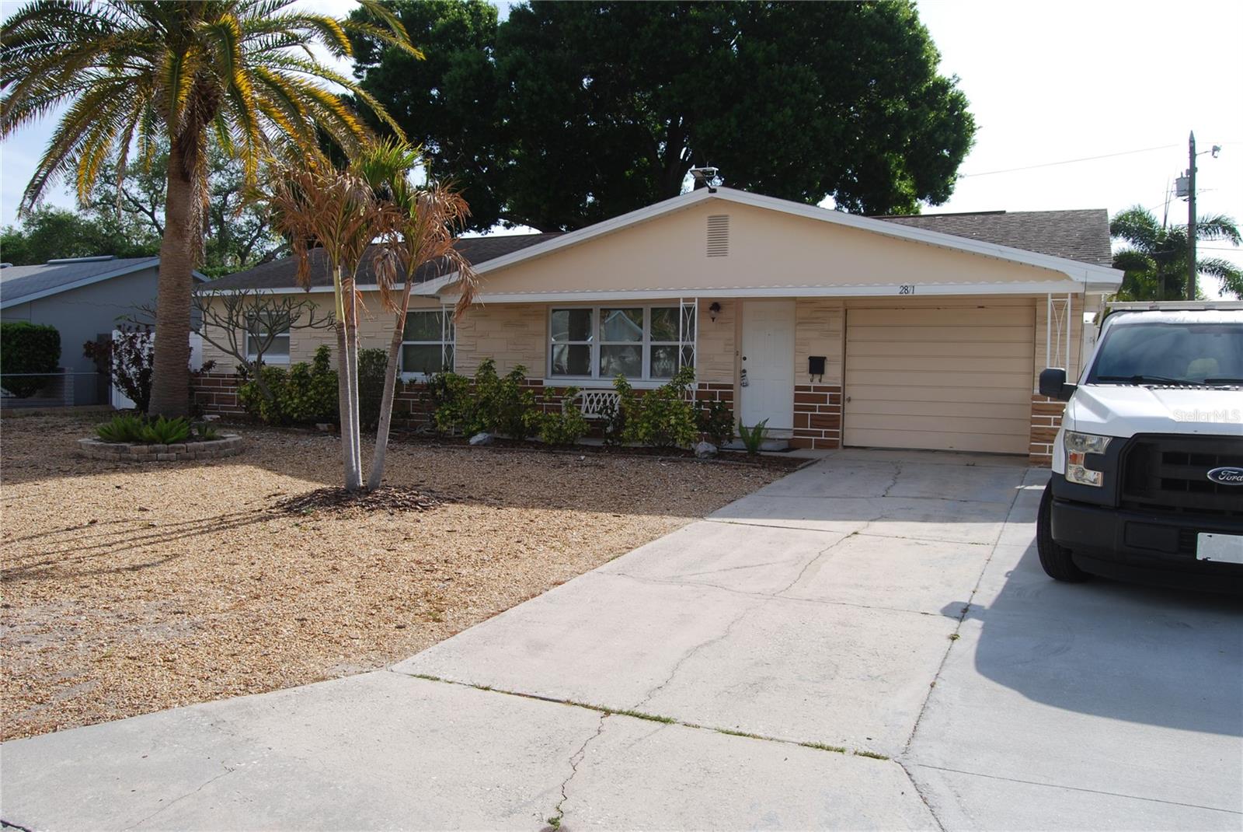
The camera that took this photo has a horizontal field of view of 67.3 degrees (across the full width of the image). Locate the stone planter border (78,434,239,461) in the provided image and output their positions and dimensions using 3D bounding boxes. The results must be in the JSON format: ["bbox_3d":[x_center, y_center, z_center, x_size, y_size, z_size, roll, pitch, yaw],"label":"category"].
[{"bbox_3d":[-7.200,0.434,14.546,2.600,0.220,2.500,0,4,0],"label":"stone planter border"}]

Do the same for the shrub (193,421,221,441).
[{"bbox_3d":[-6.533,0.229,14.700,0.450,0.300,0.430,0,4,0],"label":"shrub"}]

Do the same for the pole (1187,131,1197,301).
[{"bbox_3d":[21.986,-5.984,35.967,0.280,9.850,0.280,0,4,0],"label":"pole"}]

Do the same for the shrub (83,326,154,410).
[{"bbox_3d":[-11.085,-0.980,20.700,1.650,1.950,1.500,0,4,0],"label":"shrub"}]

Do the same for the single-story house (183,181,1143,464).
[{"bbox_3d":[0.102,-1.858,19.466,17.900,4.000,9.000,2,5,25],"label":"single-story house"}]

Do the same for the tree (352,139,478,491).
[{"bbox_3d":[-2.378,-1.158,10.750,1.450,4.000,1.400,0,4,0],"label":"tree"}]

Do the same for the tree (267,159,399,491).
[{"bbox_3d":[-3.317,-1.040,10.750,1.500,3.800,1.450,0,4,0],"label":"tree"}]

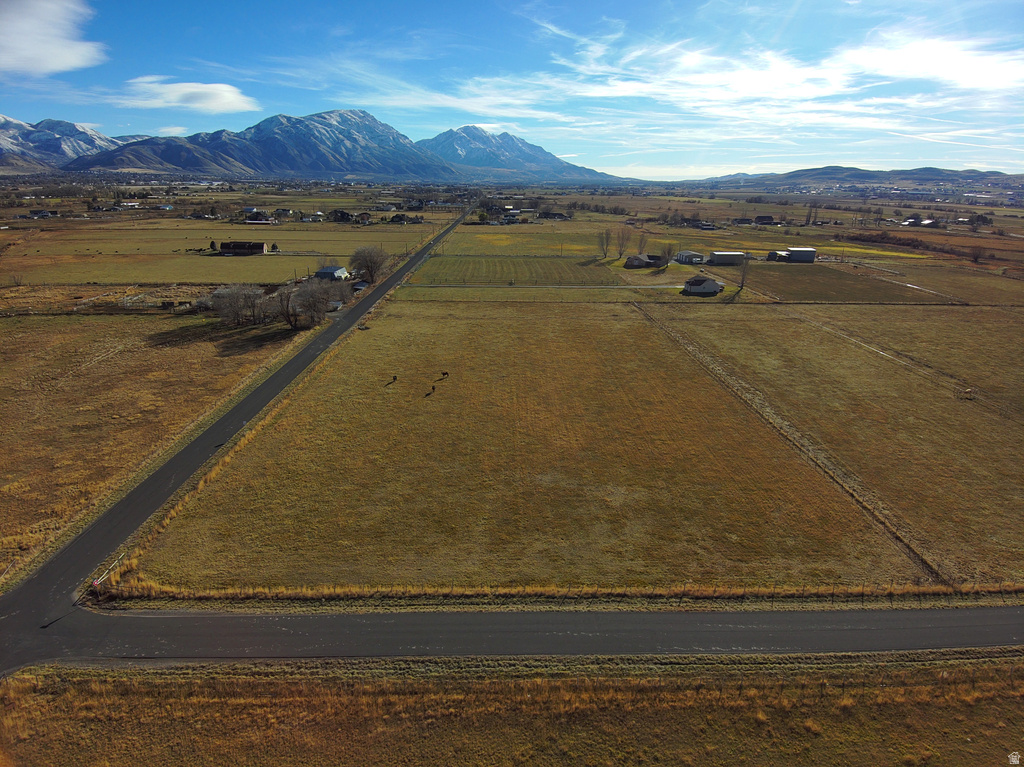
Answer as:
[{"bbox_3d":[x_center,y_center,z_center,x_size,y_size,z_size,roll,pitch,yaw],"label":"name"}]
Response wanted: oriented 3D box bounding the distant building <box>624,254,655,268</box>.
[{"bbox_3d":[81.540,-77.760,390.910,22.000,5.600,13.000,0,18,0],"label":"distant building"}]

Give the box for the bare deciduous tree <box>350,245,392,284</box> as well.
[{"bbox_3d":[-72.040,-60.310,315.420,19.000,19.000,17.500,0,18,0],"label":"bare deciduous tree"}]

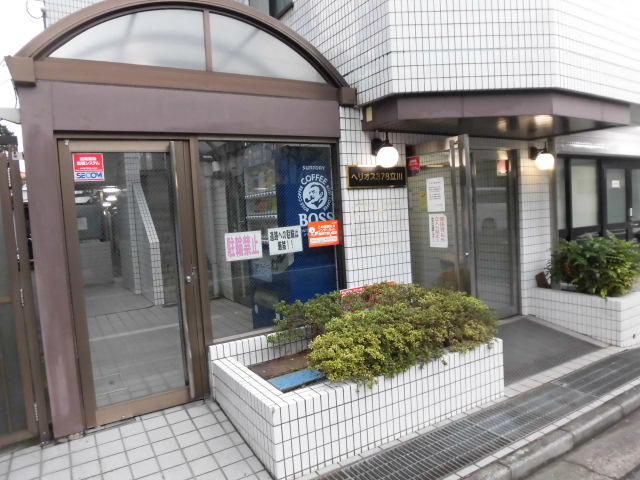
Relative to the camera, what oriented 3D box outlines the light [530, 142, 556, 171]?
[{"bbox_3d":[2.576,-0.953,5.085,0.190,0.300,0.270,-6,5,-29],"label":"light"}]

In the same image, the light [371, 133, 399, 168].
[{"bbox_3d":[0.559,-0.767,3.845,0.190,0.300,0.270,-6,5,-29],"label":"light"}]

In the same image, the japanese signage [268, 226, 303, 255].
[{"bbox_3d":[-0.276,0.004,3.618,0.292,0.211,0.015,-6,5,-29],"label":"japanese signage"}]

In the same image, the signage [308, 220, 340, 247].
[{"bbox_3d":[0.037,-0.053,3.793,0.292,0.211,0.015,-6,5,-29],"label":"signage"}]

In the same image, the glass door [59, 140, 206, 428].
[{"bbox_3d":[-1.258,0.270,3.087,0.838,1.900,0.100,-6,5,-29],"label":"glass door"}]

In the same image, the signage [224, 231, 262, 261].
[{"bbox_3d":[-0.586,0.047,3.445,0.292,0.211,0.015,-6,5,-29],"label":"signage"}]

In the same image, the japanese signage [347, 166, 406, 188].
[{"bbox_3d":[0.514,-0.559,3.975,0.660,0.200,0.030,-6,5,-29],"label":"japanese signage"}]

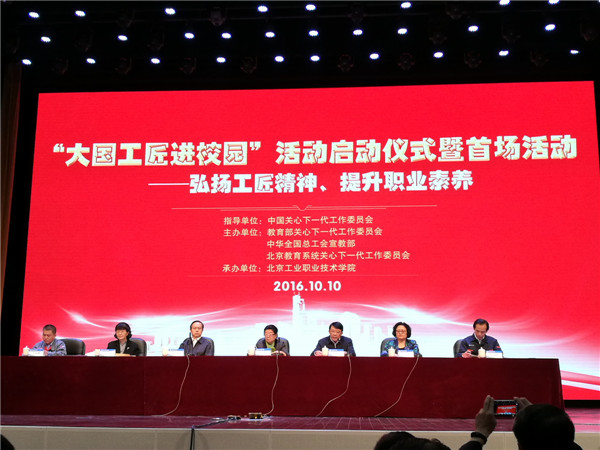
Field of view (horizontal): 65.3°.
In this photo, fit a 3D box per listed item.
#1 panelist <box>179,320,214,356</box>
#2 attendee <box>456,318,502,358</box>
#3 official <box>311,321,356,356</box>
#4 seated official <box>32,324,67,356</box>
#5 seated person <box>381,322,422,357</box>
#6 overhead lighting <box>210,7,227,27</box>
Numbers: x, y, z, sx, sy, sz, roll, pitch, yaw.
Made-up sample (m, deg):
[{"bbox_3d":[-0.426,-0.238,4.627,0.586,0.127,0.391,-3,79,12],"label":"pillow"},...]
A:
[{"bbox_3d":[-1.495,2.023,6.713,0.550,1.280,0.720,0,-10,2],"label":"panelist"},{"bbox_3d":[2.553,1.965,6.508,0.600,1.290,0.750,-1,-10,7],"label":"attendee"},{"bbox_3d":[0.496,2.009,6.617,0.600,1.250,0.750,-1,-10,6],"label":"official"},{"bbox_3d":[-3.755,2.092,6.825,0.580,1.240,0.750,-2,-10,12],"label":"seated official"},{"bbox_3d":[1.448,1.994,6.569,0.560,1.240,0.720,-1,-10,3],"label":"seated person"},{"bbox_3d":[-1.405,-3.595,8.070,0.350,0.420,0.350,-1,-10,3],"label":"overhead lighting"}]

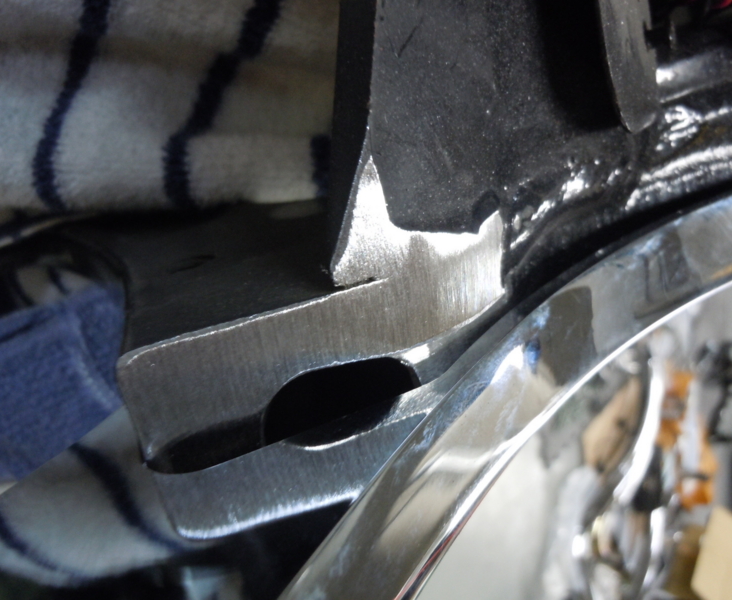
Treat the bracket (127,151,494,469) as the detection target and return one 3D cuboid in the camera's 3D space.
[{"bbox_3d":[-0.017,0.000,0.215,0.132,0.088,0.030,-16,28,0],"label":"bracket"}]

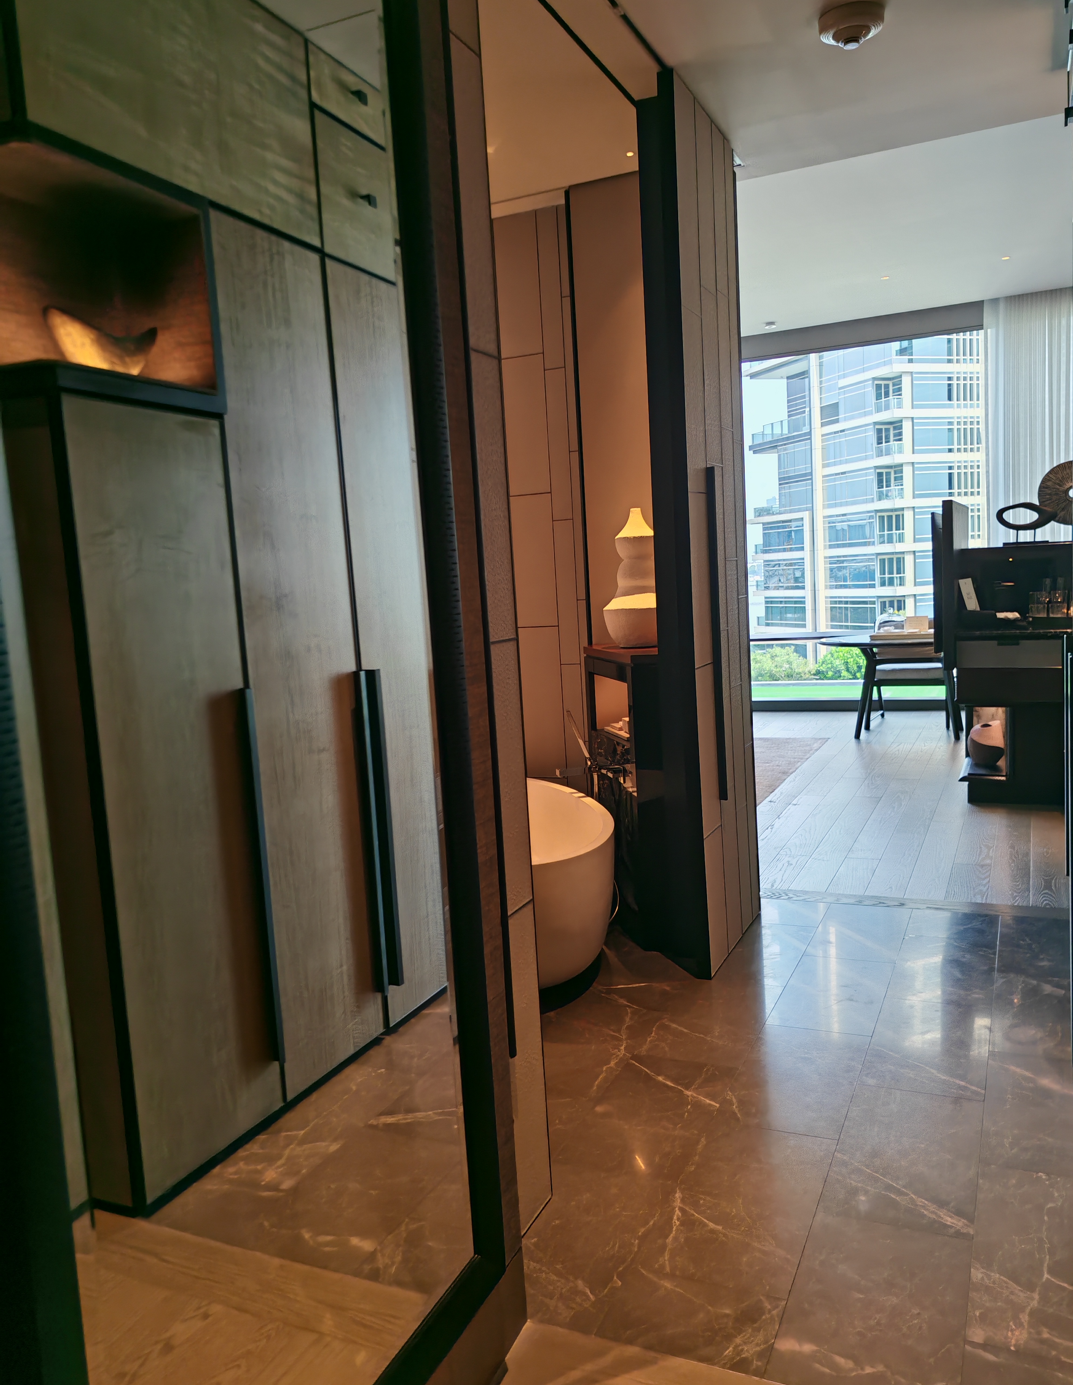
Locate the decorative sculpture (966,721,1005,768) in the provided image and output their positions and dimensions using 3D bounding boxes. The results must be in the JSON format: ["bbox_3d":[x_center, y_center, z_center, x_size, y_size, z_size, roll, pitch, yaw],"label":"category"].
[{"bbox_3d":[2.478,0.280,5.916,0.207,0.241,0.196,-1,6,25],"label":"decorative sculpture"}]

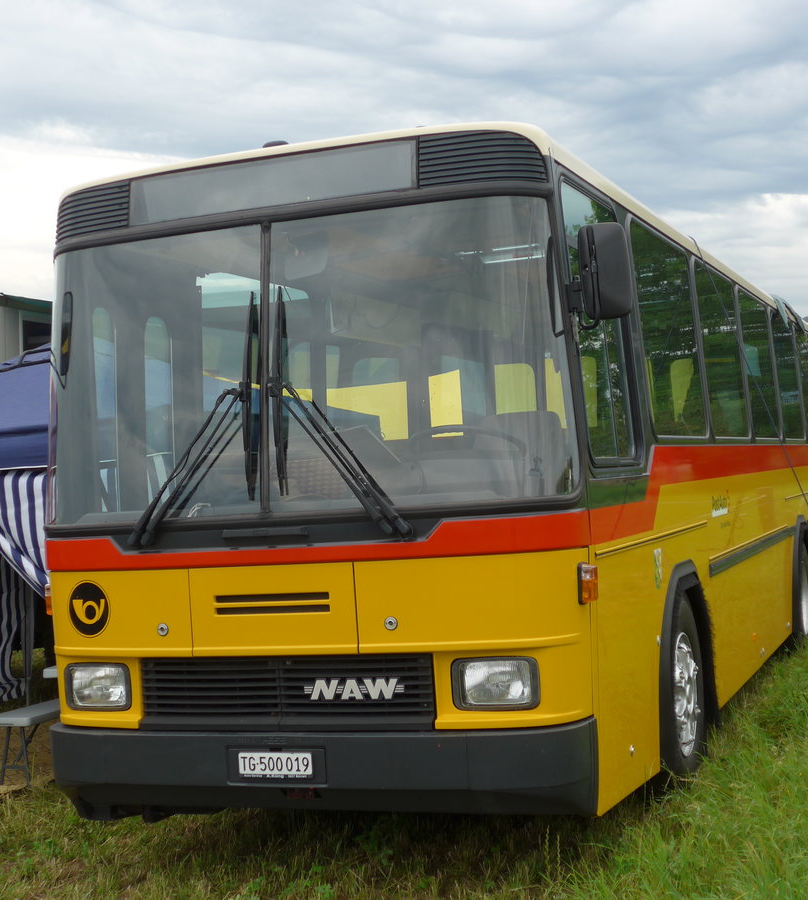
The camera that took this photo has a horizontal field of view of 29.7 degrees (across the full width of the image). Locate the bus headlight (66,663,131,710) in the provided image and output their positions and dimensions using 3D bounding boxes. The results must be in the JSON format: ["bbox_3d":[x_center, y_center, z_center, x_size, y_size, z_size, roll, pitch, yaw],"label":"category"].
[{"bbox_3d":[-1.219,0.952,6.145,0.320,0.187,0.090,-4,-1,25],"label":"bus headlight"}]

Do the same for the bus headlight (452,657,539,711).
[{"bbox_3d":[0.341,0.852,5.562,0.320,0.187,0.090,-4,-1,15],"label":"bus headlight"}]

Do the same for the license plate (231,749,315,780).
[{"bbox_3d":[-0.477,1.179,5.701,0.310,0.094,0.020,-4,-1,20],"label":"license plate"}]

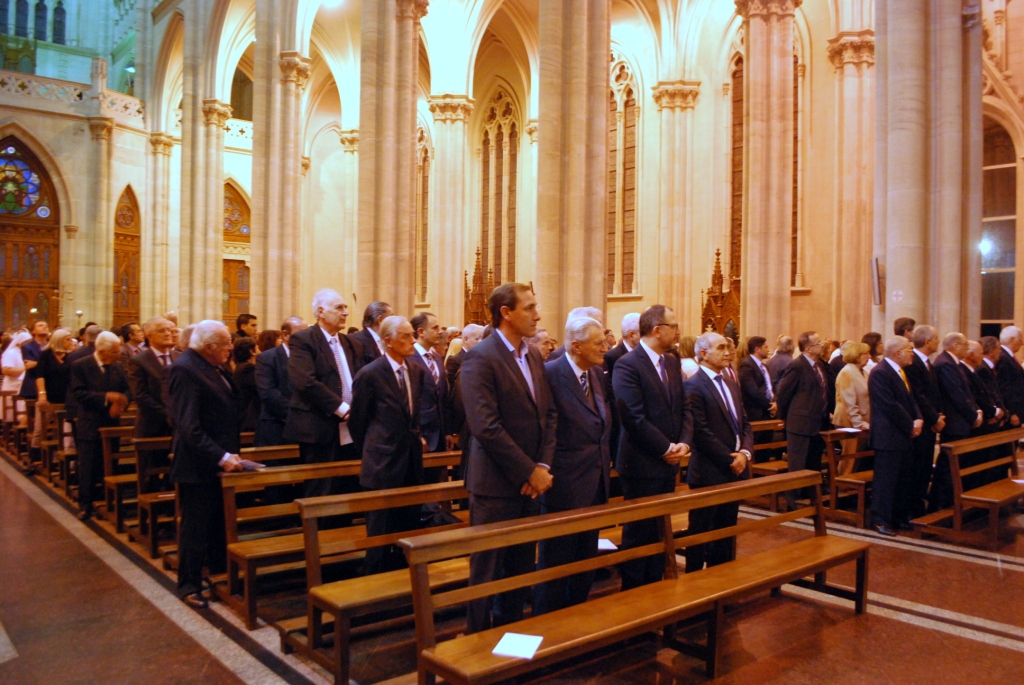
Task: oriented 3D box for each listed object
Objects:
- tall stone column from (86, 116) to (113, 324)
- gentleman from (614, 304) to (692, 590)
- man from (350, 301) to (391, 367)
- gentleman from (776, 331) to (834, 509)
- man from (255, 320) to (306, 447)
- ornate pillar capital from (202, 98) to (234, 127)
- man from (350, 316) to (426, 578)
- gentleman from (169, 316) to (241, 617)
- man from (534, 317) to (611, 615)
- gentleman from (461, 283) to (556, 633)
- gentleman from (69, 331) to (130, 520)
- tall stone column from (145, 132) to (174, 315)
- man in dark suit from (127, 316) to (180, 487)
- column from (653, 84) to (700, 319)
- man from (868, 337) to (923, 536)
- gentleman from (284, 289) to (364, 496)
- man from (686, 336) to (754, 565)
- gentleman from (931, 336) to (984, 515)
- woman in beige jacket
[{"bbox_3d":[-20.634,-4.742,38.392,1.050,13.000,0.850,2,-1,-41],"label":"tall stone column"},{"bbox_3d":[0.812,0.683,4.445,0.400,1.795,0.540,0,-1,44],"label":"gentleman"},{"bbox_3d":[-1.015,0.632,5.580,0.350,1.875,0.500,0,-1,30],"label":"man"},{"bbox_3d":[2.827,0.775,7.353,0.550,1.762,0.420,2,-1,-44],"label":"gentleman"},{"bbox_3d":[-1.711,0.686,5.799,0.370,1.750,0.530,0,-1,44],"label":"man"},{"bbox_3d":[-13.569,-10.549,35.297,1.300,1.270,1.250,2,-1,-41],"label":"ornate pillar capital"},{"bbox_3d":[-0.717,0.704,4.413,0.360,1.705,0.480,0,-1,38],"label":"man"},{"bbox_3d":[-1.886,0.702,4.729,0.430,1.680,0.480,1,-1,22],"label":"gentleman"},{"bbox_3d":[0.331,0.717,4.033,0.370,1.698,0.530,0,-1,44],"label":"man"},{"bbox_3d":[-0.024,0.633,3.664,0.370,1.845,0.510,0,-1,39],"label":"gentleman"},{"bbox_3d":[-3.658,0.723,6.779,0.420,1.641,0.540,0,-1,31],"label":"gentleman"},{"bbox_3d":[-18.753,-4.676,40.806,1.250,13.000,1.000,2,-1,-41],"label":"tall stone column"},{"bbox_3d":[-2.828,0.674,6.088,0.360,1.746,0.530,0,-1,39],"label":"man in dark suit"},{"bbox_3d":[6.786,-4.407,31.994,1.200,13.000,1.400,2,-1,-41],"label":"column"},{"bbox_3d":[3.320,0.801,6.669,0.530,1.706,0.370,2,-1,-44],"label":"man"},{"bbox_3d":[-1.225,0.606,4.972,0.420,1.900,0.580,0,-1,44],"label":"gentleman"},{"bbox_3d":[1.289,0.766,4.827,0.480,1.655,0.370,2,-1,-38],"label":"man"},{"bbox_3d":[4.414,0.793,7.644,0.540,1.786,0.400,2,-1,-44],"label":"gentleman"},{"bbox_3d":[3.670,0.842,8.313,0.360,1.685,0.450,0,-1,42],"label":"woman in beige jacket"}]

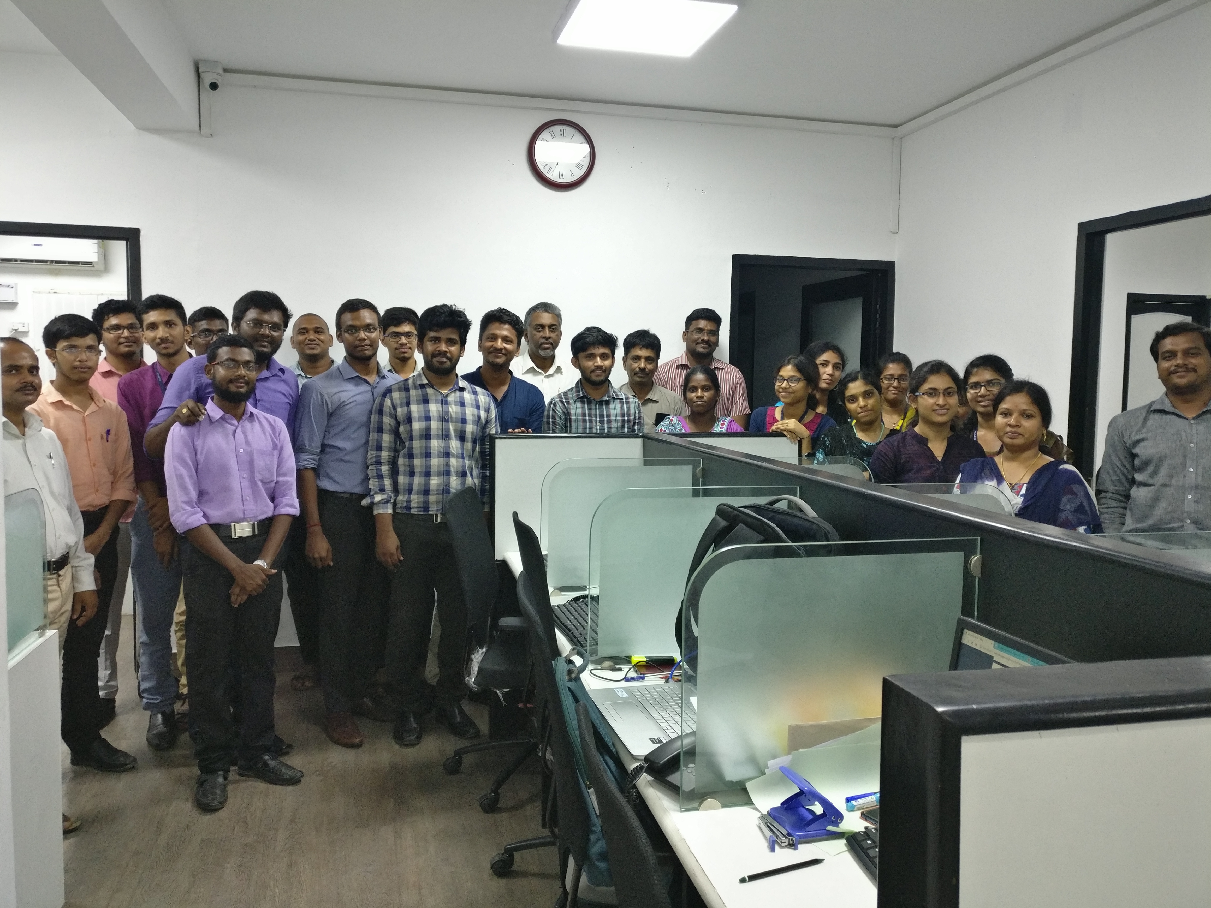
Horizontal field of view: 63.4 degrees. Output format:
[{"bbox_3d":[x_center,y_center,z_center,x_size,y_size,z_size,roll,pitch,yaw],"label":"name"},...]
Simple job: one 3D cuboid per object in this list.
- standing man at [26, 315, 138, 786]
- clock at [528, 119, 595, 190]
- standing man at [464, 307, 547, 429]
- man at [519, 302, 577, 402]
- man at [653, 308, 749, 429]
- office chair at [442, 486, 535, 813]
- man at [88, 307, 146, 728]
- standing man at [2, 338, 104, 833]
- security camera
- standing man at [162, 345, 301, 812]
[{"bbox_3d":[-1.902,0.327,3.572,0.470,1.637,0.310,-3,6,-40],"label":"standing man"},{"bbox_3d":[-0.215,-1.462,4.768,0.336,0.336,0.045,0,5,-12],"label":"clock"},{"bbox_3d":[-0.444,0.249,4.195,0.500,1.727,0.300,0,5,-8],"label":"standing man"},{"bbox_3d":[-0.269,0.207,4.460,0.500,1.771,0.290,0,5,-7],"label":"man"},{"bbox_3d":[0.459,0.205,4.632,0.500,1.767,0.290,1,5,-2],"label":"man"},{"bbox_3d":[-0.241,0.658,3.480,0.630,1.040,0.620,1,5,-1],"label":"office chair"},{"bbox_3d":[-2.011,0.240,4.032,0.480,1.729,0.300,-2,6,-30],"label":"man"},{"bbox_3d":[-1.782,0.414,3.088,0.320,1.548,0.470,5,6,40],"label":"standing man"},{"bbox_3d":[-1.758,-1.682,4.365,0.110,0.135,0.120,-2,6,-33],"label":"security camera"},{"bbox_3d":[-1.301,0.378,3.431,0.480,1.577,0.340,-2,6,-30],"label":"standing man"}]

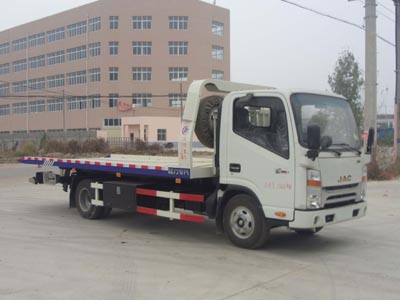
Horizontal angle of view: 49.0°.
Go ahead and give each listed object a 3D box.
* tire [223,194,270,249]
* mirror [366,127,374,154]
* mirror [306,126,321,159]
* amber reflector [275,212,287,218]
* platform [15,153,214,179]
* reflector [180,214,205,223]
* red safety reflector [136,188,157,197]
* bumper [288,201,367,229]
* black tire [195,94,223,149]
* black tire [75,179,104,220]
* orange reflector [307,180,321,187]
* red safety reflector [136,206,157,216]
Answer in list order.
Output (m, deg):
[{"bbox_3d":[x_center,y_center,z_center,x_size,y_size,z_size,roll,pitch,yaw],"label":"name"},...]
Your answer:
[{"bbox_3d":[0.641,0.999,6.145,0.770,0.765,0.210,0,0,43],"label":"tire"},{"bbox_3d":[2.686,-0.145,6.900,0.100,0.400,0.190,1,0,28],"label":"mirror"},{"bbox_3d":[1.329,-0.088,5.140,0.180,0.420,0.100,0,0,-36],"label":"mirror"},{"bbox_3d":[1.017,0.830,5.561,0.166,0.068,0.030,0,0,43],"label":"amber reflector"},{"bbox_3d":[-1.437,0.302,9.438,5.650,0.210,2.300,1,0,43],"label":"platform"},{"bbox_3d":[-0.106,1.053,6.753,0.518,0.100,0.035,1,0,43],"label":"reflector"},{"bbox_3d":[-0.879,0.707,7.309,0.511,0.090,0.030,0,0,43],"label":"red safety reflector"},{"bbox_3d":[1.826,0.855,6.079,0.310,0.240,1.870,0,0,43],"label":"bumper"},{"bbox_3d":[0.240,-0.439,6.849,0.210,0.820,0.820,1,0,43],"label":"black tire"},{"bbox_3d":[-2.195,0.981,8.745,0.770,0.765,0.220,0,0,43],"label":"black tire"},{"bbox_3d":[1.472,0.437,5.680,0.250,0.072,0.065,1,0,-31],"label":"orange reflector"},{"bbox_3d":[-0.900,1.044,7.481,0.532,0.100,0.035,1,0,43],"label":"red safety reflector"}]

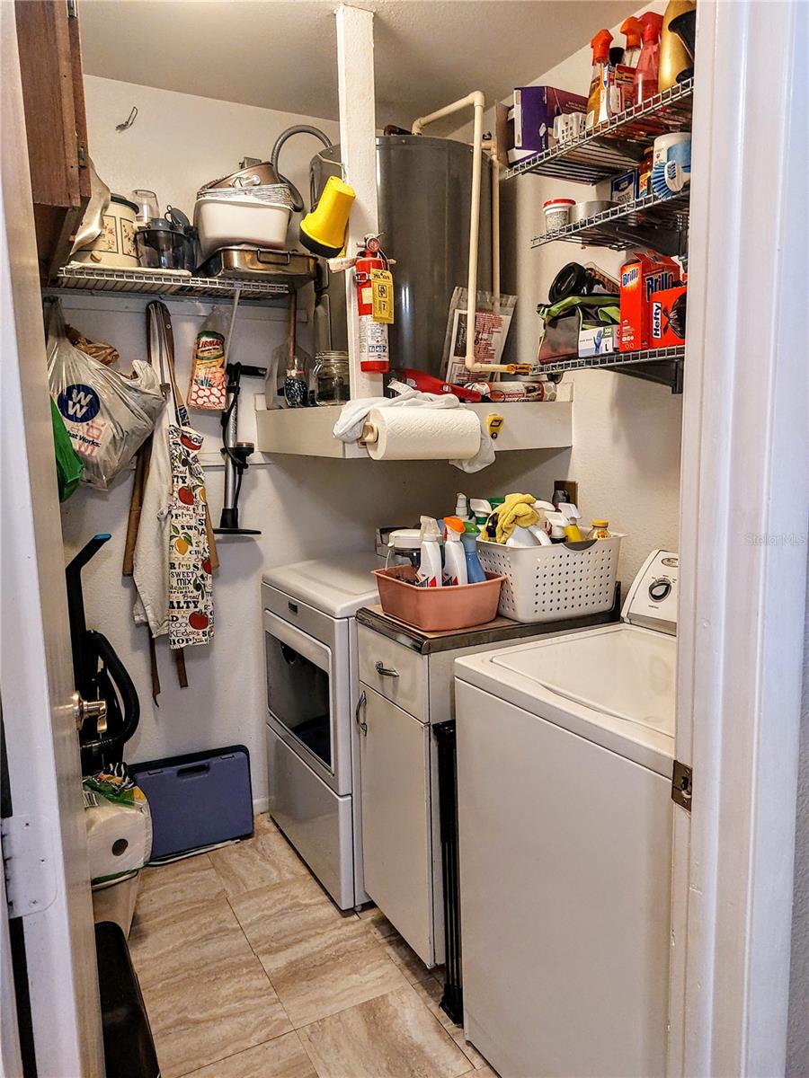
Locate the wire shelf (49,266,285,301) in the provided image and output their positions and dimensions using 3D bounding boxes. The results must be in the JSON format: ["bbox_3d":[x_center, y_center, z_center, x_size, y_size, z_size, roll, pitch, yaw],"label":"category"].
[{"bbox_3d":[-0.713,-0.760,2.283,0.645,0.035,0.325,-5,9,-28],"label":"wire shelf"}]

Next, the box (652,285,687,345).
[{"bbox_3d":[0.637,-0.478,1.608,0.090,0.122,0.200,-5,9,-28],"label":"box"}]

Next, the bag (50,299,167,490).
[{"bbox_3d":[-0.912,-0.434,2.279,0.345,0.560,0.200,-6,9,-29],"label":"bag"}]

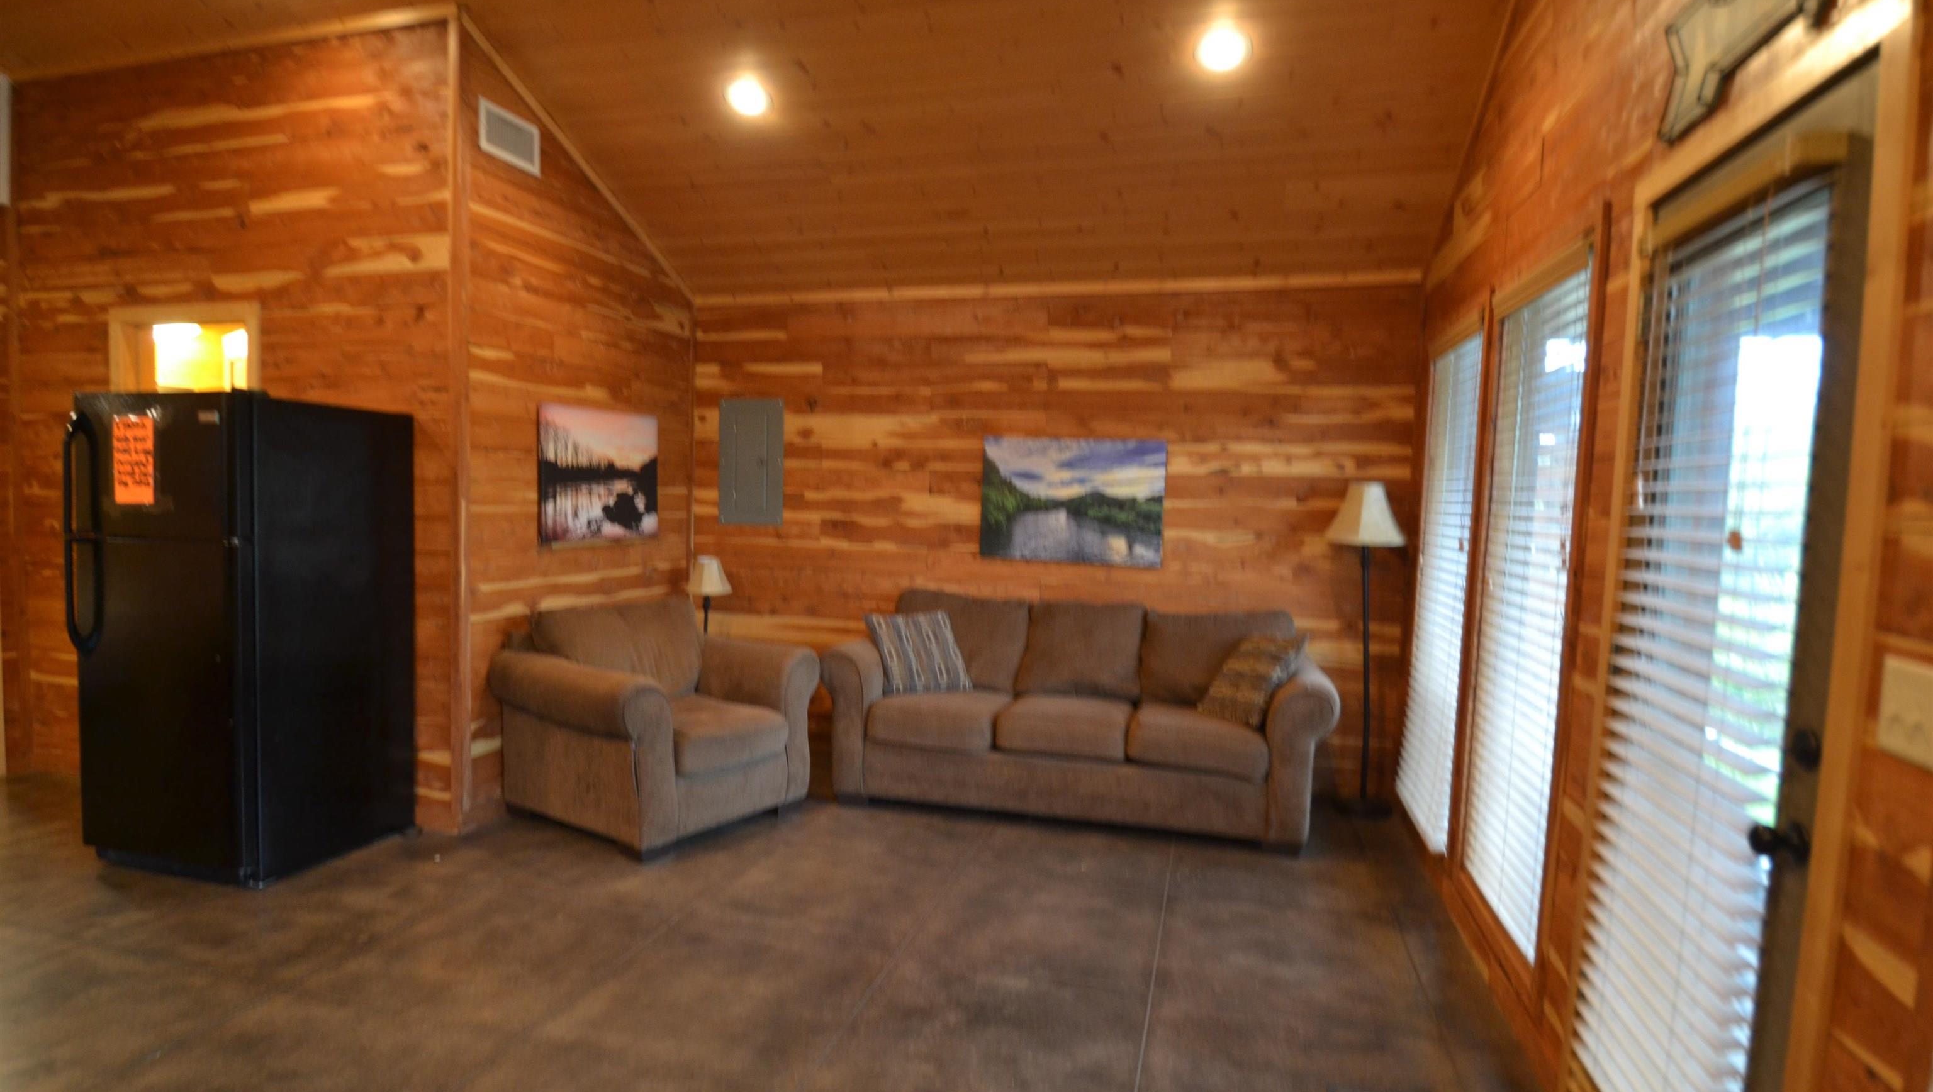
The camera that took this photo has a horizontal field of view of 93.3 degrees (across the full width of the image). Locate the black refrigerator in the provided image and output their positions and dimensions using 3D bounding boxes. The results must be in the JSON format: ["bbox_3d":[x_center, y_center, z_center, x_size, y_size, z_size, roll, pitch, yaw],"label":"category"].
[{"bbox_3d":[-2.610,0.306,3.333,0.720,1.650,0.740,3,4,15],"label":"black refrigerator"}]

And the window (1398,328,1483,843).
[{"bbox_3d":[1.859,0.159,3.577,0.050,1.870,0.790,3,4,15],"label":"window"}]

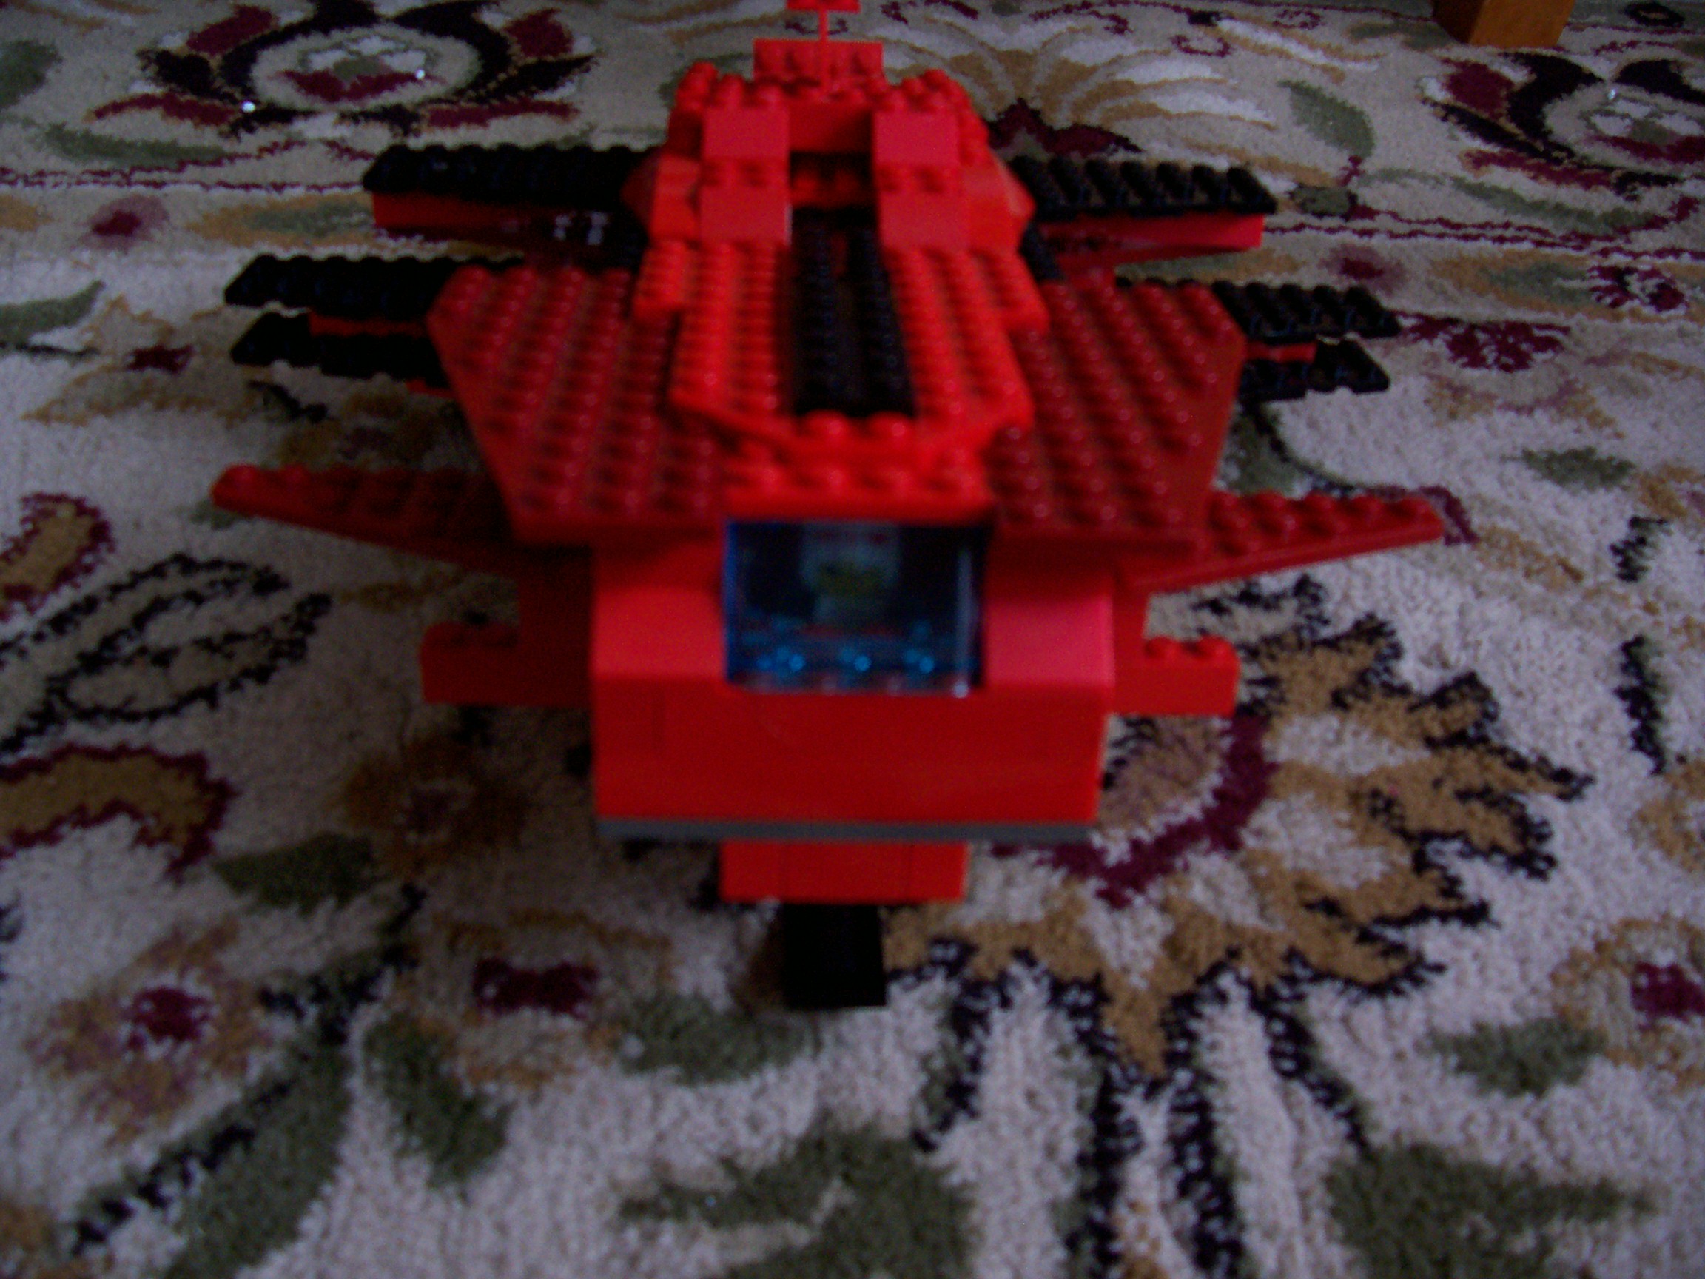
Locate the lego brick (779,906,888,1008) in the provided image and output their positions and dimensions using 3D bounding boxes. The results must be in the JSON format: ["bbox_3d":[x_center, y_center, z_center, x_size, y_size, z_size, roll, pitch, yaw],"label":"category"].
[{"bbox_3d":[-0.004,0.049,0.288,0.016,0.005,0.040,1,29,-3],"label":"lego brick"}]

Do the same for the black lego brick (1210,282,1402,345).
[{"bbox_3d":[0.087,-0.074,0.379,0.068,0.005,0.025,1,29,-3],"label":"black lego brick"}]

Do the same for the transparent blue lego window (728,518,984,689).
[{"bbox_3d":[0.000,-0.006,0.209,0.032,0.020,0.016,1,29,-3],"label":"transparent blue lego window"}]

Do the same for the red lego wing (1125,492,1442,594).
[{"bbox_3d":[0.065,-0.015,0.265,0.063,0.005,0.033,1,29,-3],"label":"red lego wing"}]

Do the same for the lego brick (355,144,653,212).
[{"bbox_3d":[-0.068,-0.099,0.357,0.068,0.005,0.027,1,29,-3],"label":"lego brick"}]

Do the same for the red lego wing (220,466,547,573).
[{"bbox_3d":[-0.070,-0.017,0.257,0.063,0.005,0.033,1,29,-3],"label":"red lego wing"}]

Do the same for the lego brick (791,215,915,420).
[{"bbox_3d":[-0.001,-0.052,0.263,0.016,0.005,0.092,1,29,-3],"label":"lego brick"}]

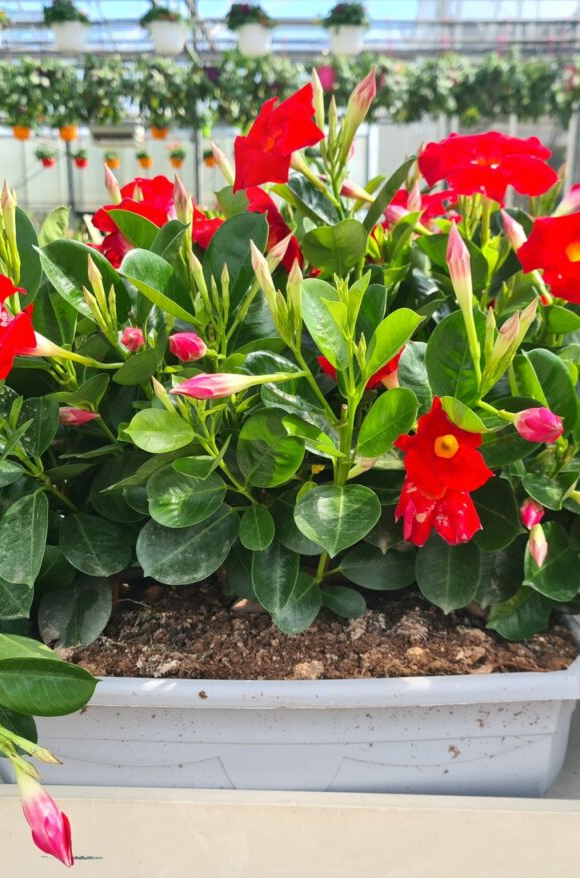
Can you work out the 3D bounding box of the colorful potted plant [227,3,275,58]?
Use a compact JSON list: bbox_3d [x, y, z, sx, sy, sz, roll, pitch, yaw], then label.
[{"bbox_3d":[-0.276,-2.928,6.300,0.340,0.390,0.340,0,13,0],"label":"colorful potted plant"}]

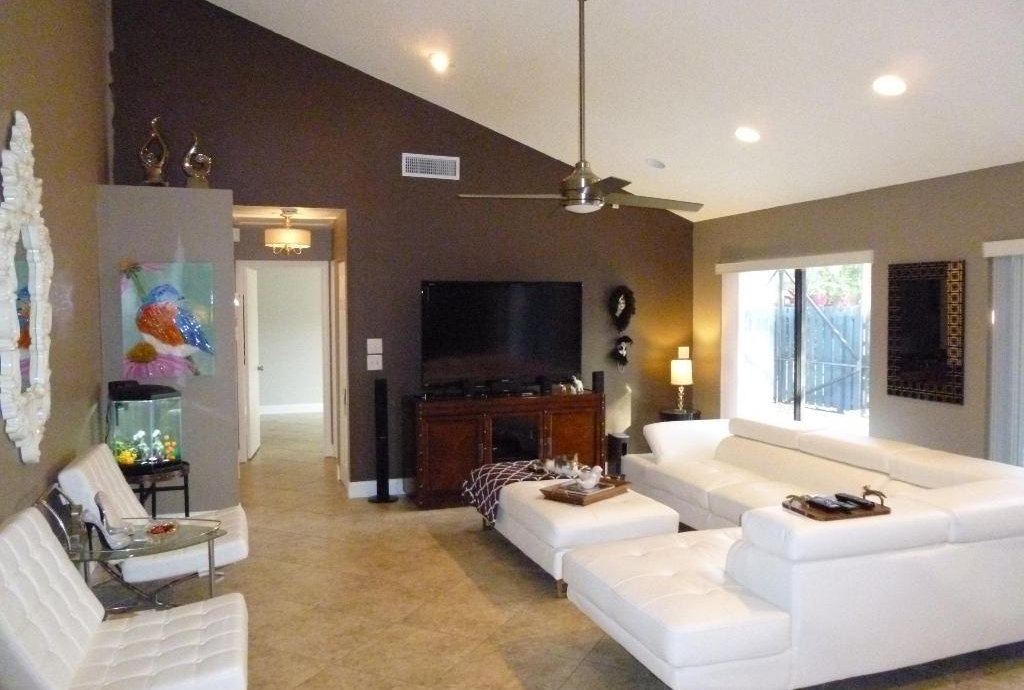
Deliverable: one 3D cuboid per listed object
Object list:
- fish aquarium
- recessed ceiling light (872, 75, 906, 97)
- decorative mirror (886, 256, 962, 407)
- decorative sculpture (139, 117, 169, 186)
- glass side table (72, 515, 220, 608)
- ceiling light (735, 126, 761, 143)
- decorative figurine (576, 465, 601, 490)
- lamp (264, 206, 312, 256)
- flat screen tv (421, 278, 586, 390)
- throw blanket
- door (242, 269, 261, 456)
[{"bbox_3d":[-2.388,0.533,4.814,0.460,0.540,0.420,-1,3,-19],"label":"fish aquarium"},{"bbox_3d":[1.961,-1.351,3.842,0.185,0.040,0.185,19,-4,-19],"label":"recessed ceiling light"},{"bbox_3d":[2.665,-0.089,4.778,0.040,0.895,0.580,-1,3,-19],"label":"decorative mirror"},{"bbox_3d":[-2.518,-1.346,5.199,0.190,0.500,0.130,-1,3,-19],"label":"decorative sculpture"},{"bbox_3d":[-1.696,1.178,3.500,0.660,0.570,0.620,-1,3,-19],"label":"glass side table"},{"bbox_3d":[1.599,-1.429,5.020,0.185,0.030,0.185,19,-4,-20],"label":"ceiling light"},{"bbox_3d":[0.500,0.855,4.772,0.165,0.155,0.090,0,3,12],"label":"decorative figurine"},{"bbox_3d":[-1.910,-0.955,6.292,0.390,0.385,0.390,-1,3,-20],"label":"lamp"},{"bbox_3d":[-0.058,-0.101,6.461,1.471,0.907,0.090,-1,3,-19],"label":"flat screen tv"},{"bbox_3d":[0.053,1.043,5.309,0.700,0.340,0.630,-1,3,-20],"label":"throw blanket"},{"bbox_3d":[-2.860,0.186,8.087,0.045,2.020,0.780,-1,3,-12],"label":"door"}]

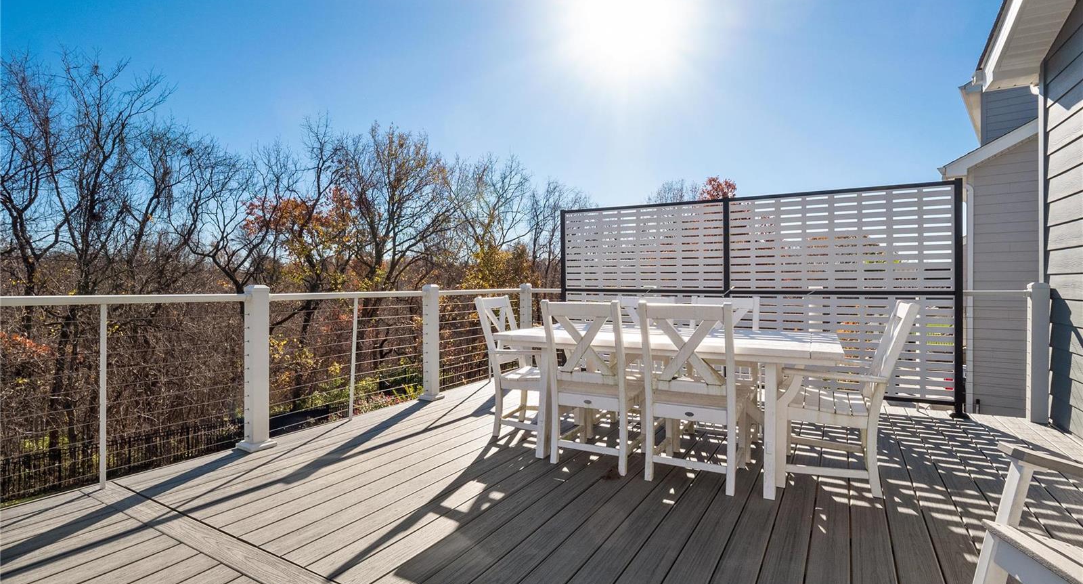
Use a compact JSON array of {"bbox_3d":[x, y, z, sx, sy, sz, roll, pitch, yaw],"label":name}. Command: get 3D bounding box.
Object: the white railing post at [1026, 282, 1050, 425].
[{"bbox_3d":[3.855,0.475,3.740,0.112,1.070,0.112,0,1,29],"label":"white railing post"}]

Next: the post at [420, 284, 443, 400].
[{"bbox_3d":[-1.031,0.466,4.517,0.163,1.064,0.163,1,1,32],"label":"post"}]

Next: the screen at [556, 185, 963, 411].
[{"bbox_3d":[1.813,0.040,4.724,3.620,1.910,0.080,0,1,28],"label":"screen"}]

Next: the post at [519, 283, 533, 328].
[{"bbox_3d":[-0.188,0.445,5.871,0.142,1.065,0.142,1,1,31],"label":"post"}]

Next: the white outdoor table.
[{"bbox_3d":[0.765,0.645,3.060,1.900,0.752,0.950,0,1,28],"label":"white outdoor table"}]

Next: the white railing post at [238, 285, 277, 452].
[{"bbox_3d":[-1.872,0.488,3.166,0.163,1.062,0.163,1,1,32],"label":"white railing post"}]

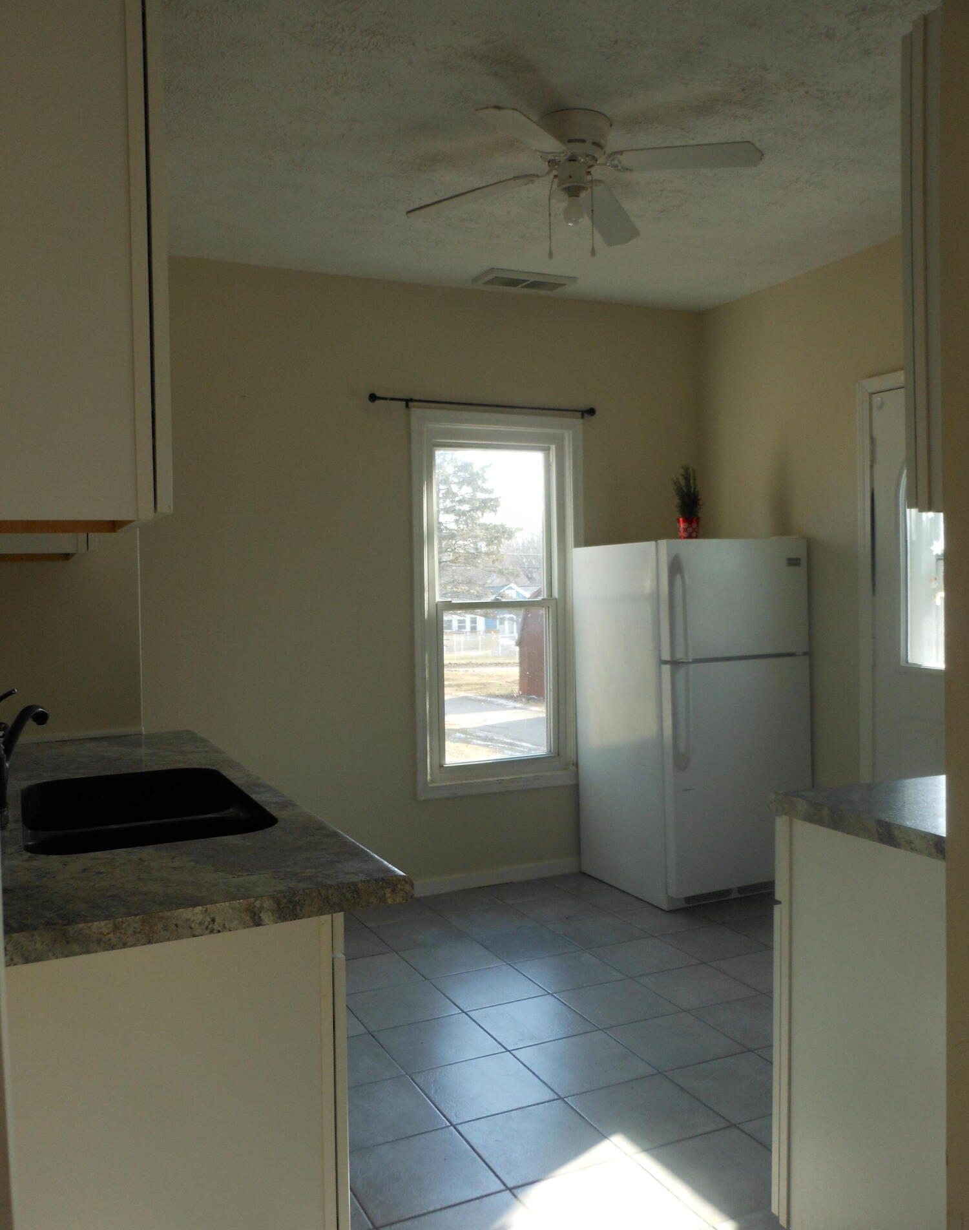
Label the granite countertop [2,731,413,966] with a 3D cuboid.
[{"bbox_3d":[-0.757,0.371,2.070,0.641,0.040,1.715,-1,2,-25],"label":"granite countertop"}]

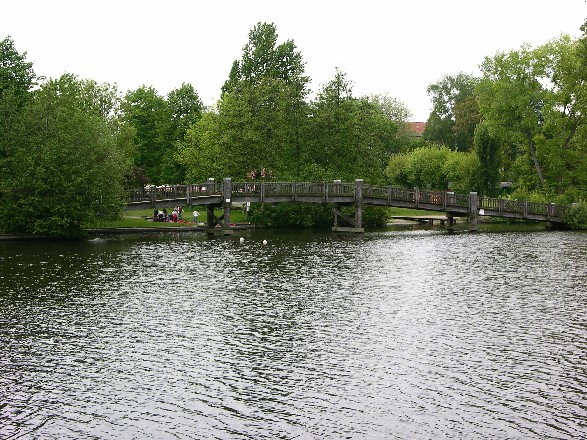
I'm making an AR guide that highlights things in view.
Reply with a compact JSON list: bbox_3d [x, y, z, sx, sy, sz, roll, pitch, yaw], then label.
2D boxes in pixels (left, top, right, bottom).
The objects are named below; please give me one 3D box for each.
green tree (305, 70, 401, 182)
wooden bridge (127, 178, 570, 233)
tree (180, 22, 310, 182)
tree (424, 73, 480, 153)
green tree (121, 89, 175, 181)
[{"bbox_3d":[6.567,-8.849,117.000,10.690,15.580,10.500,0,1,0],"label":"green tree"},{"bbox_3d":[5.300,-1.180,91.000,43.500,4.600,4.200,0,1,-24],"label":"wooden bridge"},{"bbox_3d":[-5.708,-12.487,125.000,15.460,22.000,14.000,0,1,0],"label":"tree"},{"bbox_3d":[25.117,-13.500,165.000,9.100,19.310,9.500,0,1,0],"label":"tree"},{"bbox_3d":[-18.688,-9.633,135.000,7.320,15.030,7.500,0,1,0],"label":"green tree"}]

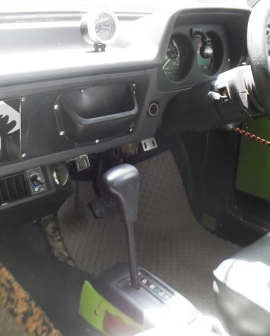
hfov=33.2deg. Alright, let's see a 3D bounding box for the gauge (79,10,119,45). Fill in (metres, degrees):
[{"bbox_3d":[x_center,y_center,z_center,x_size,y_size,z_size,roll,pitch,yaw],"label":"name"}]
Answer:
[{"bbox_3d":[-0.073,-0.289,0.930,0.041,0.067,0.066,11,20,43],"label":"gauge"}]

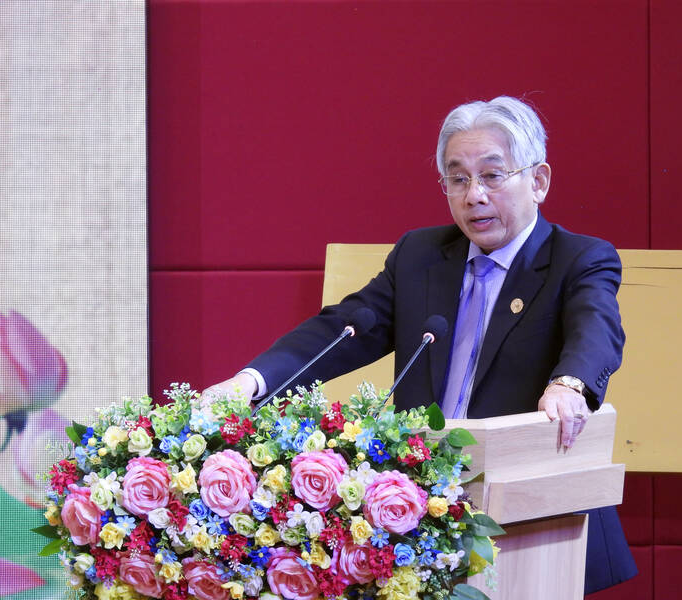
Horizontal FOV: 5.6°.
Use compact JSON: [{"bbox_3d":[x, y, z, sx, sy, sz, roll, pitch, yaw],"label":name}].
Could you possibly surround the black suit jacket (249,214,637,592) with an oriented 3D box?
[{"bbox_3d":[0.190,0.165,11.030,0.530,0.630,0.660,0,2,27],"label":"black suit jacket"}]

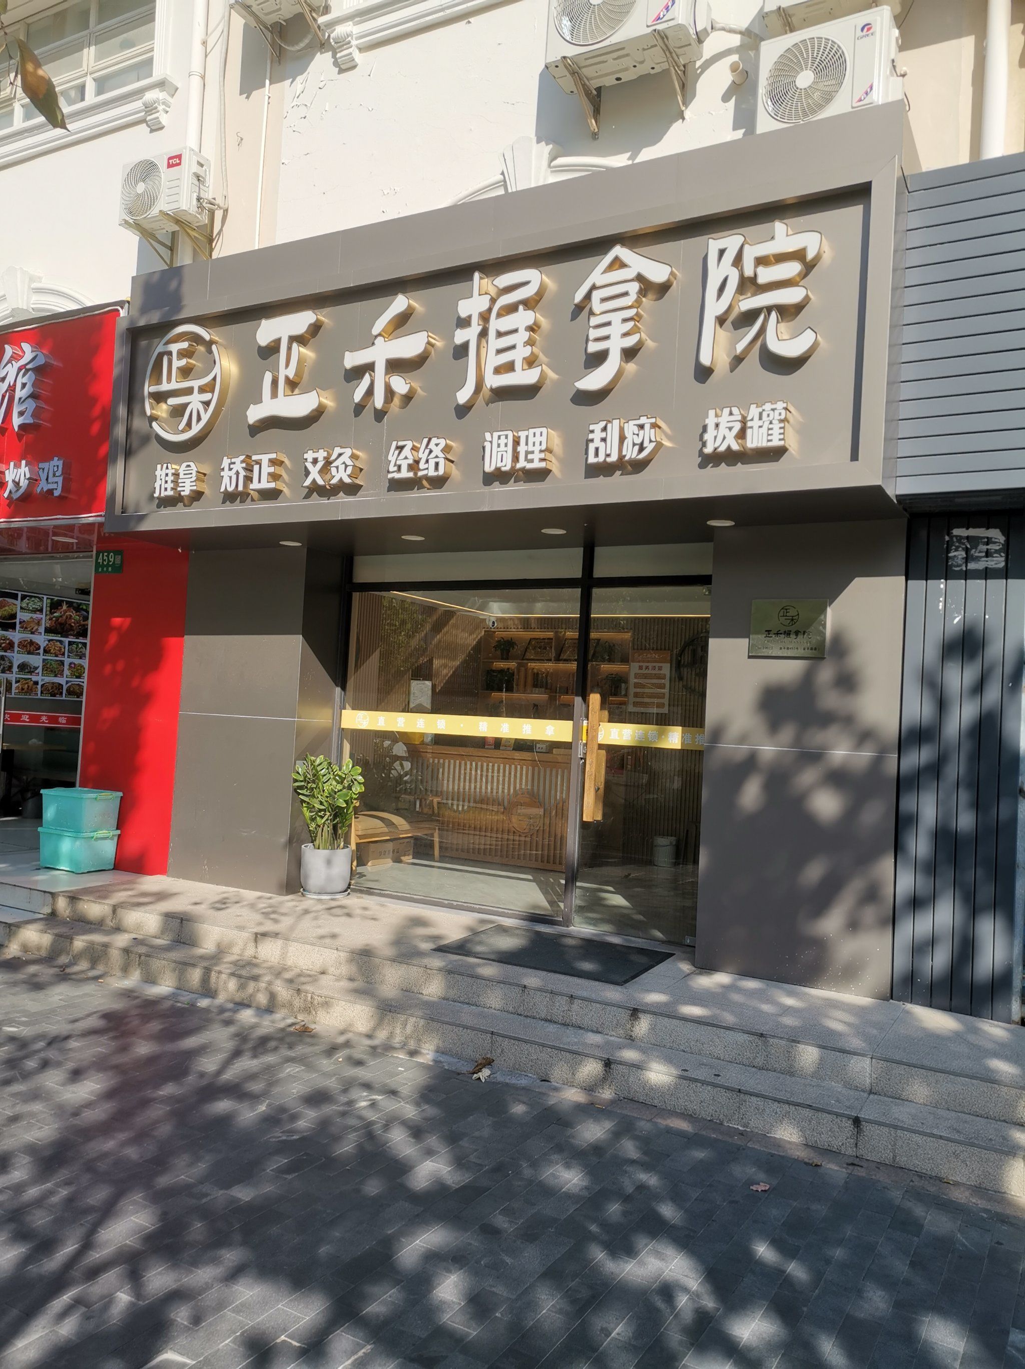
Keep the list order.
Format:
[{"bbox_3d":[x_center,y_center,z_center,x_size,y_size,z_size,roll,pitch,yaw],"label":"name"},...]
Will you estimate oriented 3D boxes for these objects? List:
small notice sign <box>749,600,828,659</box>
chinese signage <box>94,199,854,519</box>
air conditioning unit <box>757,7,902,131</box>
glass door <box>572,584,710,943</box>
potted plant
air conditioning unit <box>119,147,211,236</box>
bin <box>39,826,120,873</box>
[{"bbox_3d":[1.465,-0.298,5.682,0.410,0.310,0.030,2,-2,30],"label":"small notice sign"},{"bbox_3d":[-0.509,-1.702,6.051,4.880,1.280,0.130,2,-2,30],"label":"chinese signage"},{"bbox_3d":[1.791,-3.348,6.004,0.720,0.560,0.320,2,-2,30],"label":"air conditioning unit"},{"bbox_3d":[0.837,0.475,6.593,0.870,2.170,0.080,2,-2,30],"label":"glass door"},{"bbox_3d":[-1.316,0.987,7.534,0.480,0.980,0.460,3,-2,0],"label":"potted plant"},{"bbox_3d":[-2.793,-3.954,8.608,0.750,0.500,0.260,2,-2,30],"label":"air conditioning unit"},{"bbox_3d":[-3.273,1.246,8.075,0.470,0.290,0.380,2,-2,30],"label":"bin"}]

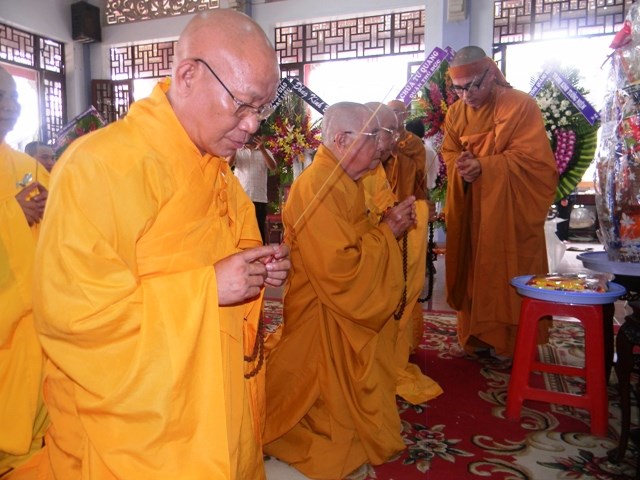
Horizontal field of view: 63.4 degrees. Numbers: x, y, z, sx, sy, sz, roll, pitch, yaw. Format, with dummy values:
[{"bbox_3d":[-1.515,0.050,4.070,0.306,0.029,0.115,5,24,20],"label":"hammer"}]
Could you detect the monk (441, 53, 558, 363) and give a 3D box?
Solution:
[{"bbox_3d":[0.969,-0.108,2.695,0.500,1.380,0.600,-6,8,-43],"label":"monk"}]

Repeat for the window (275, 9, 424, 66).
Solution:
[{"bbox_3d":[0.453,-2.914,7.450,2.280,0.620,0.080,2,7,20],"label":"window"}]

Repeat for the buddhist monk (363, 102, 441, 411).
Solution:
[{"bbox_3d":[0.201,0.061,2.119,0.720,1.200,0.580,1,6,18],"label":"buddhist monk"}]

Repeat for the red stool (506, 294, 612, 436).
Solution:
[{"bbox_3d":[0.929,0.438,2.003,0.340,0.462,0.340,2,7,25],"label":"red stool"}]

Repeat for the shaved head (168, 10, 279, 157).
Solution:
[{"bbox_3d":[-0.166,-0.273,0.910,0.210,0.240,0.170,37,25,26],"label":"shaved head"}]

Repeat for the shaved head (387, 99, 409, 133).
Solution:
[{"bbox_3d":[0.368,-0.618,2.700,0.200,0.230,0.165,18,15,32],"label":"shaved head"}]

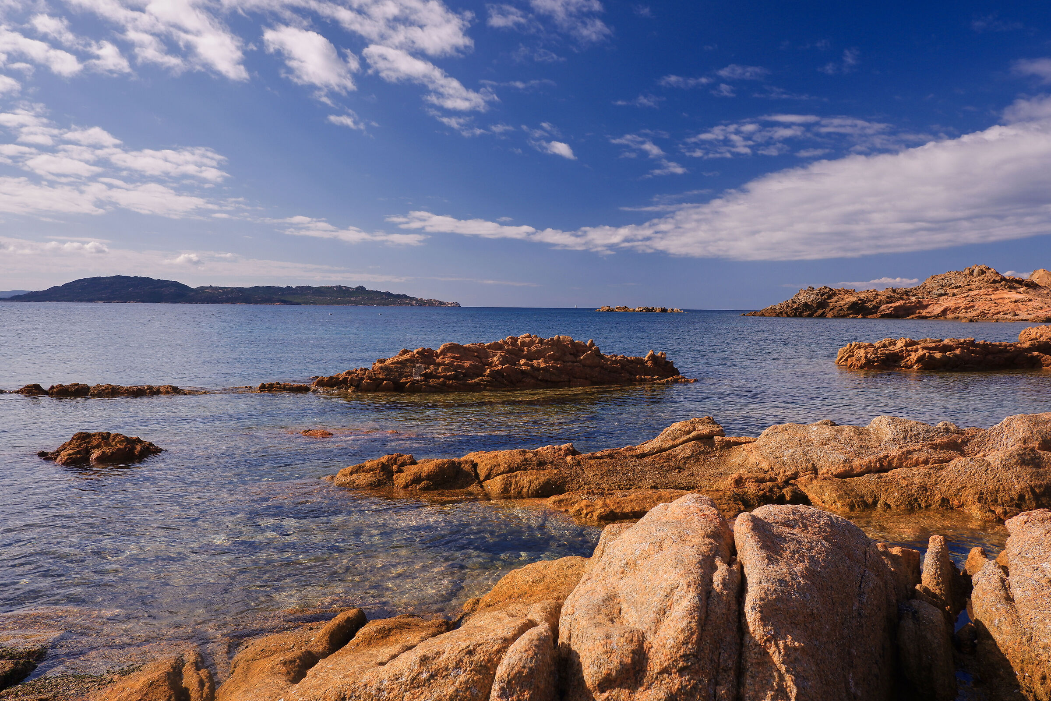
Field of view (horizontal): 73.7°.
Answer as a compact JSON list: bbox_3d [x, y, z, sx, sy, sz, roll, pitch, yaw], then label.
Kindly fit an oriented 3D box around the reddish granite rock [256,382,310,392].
[{"bbox_3d":[-7.250,1.093,21.100,1.600,0.350,0.800,0,4,-10],"label":"reddish granite rock"}]

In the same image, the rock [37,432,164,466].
[{"bbox_3d":[-7.300,1.599,12.000,2.050,0.450,1.500,0,4,-4],"label":"rock"}]

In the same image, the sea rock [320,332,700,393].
[{"bbox_3d":[-0.750,0.263,24.700,12.700,1.800,4.500,0,4,-13],"label":"sea rock"}]

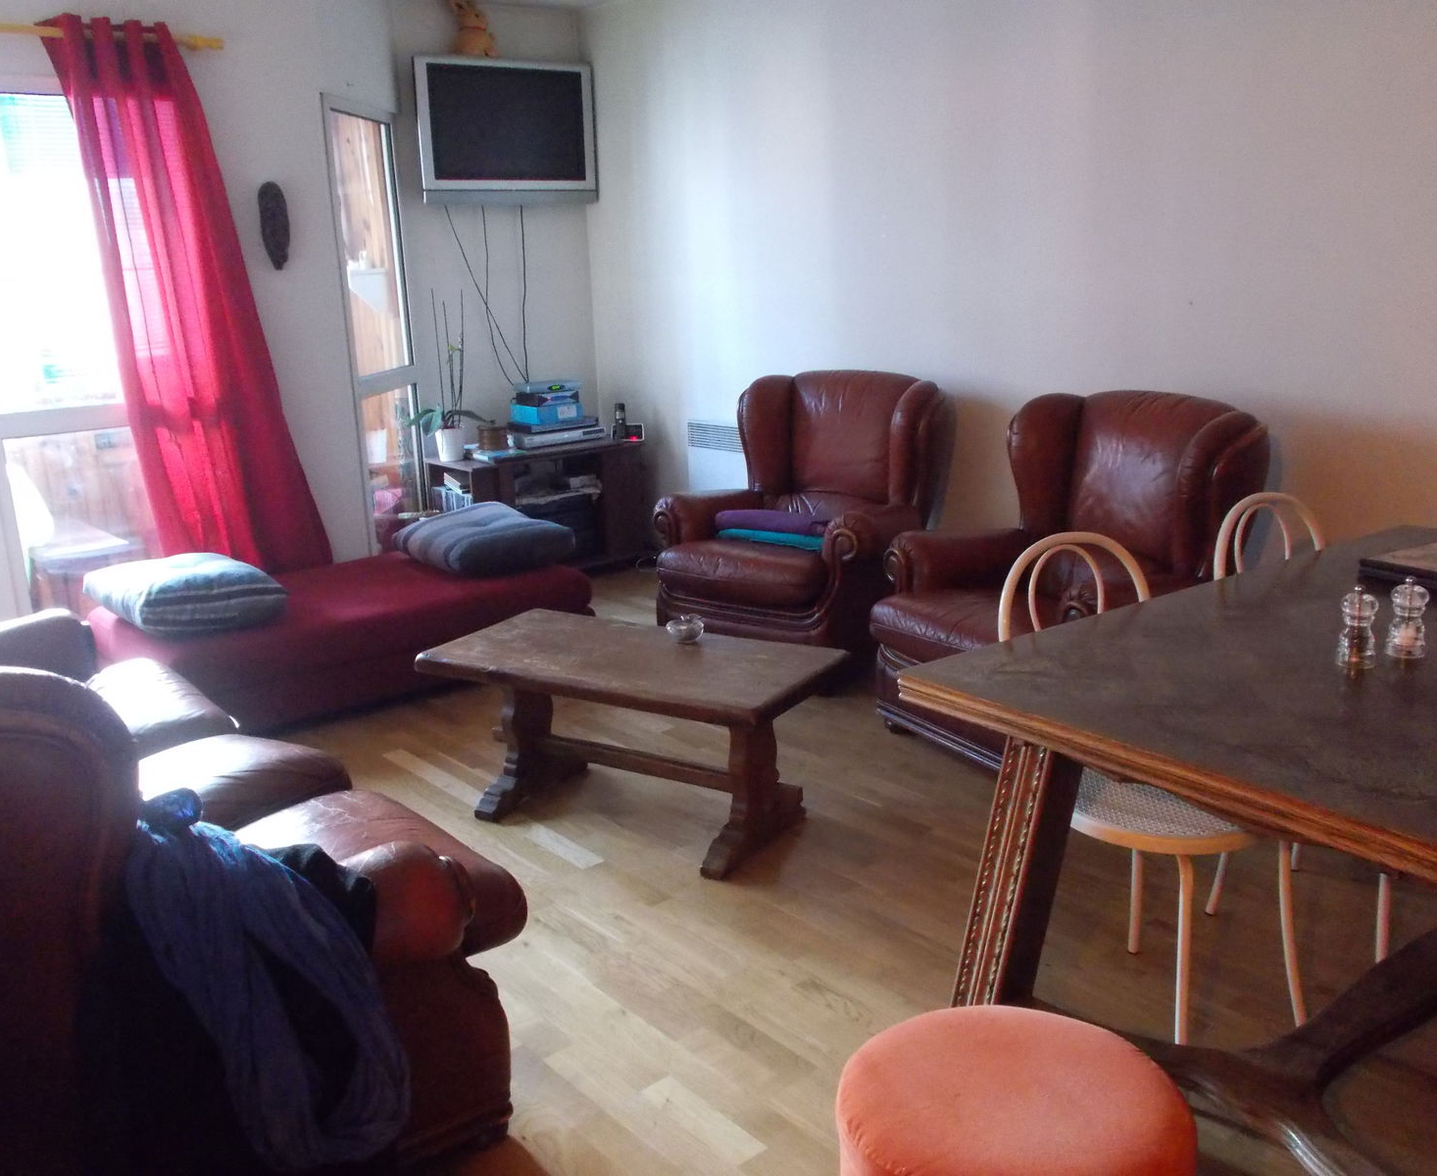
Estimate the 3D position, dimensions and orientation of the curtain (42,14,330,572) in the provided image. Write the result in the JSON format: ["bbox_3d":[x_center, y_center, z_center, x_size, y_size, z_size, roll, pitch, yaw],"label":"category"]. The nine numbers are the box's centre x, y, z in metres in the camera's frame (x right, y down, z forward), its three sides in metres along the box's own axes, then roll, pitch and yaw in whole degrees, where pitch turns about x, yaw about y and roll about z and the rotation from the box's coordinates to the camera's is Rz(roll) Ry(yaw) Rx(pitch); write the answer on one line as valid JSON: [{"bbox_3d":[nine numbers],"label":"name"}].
[{"bbox_3d":[-1.772,-0.782,4.721,0.750,2.200,0.160,-14,18,-37],"label":"curtain"}]

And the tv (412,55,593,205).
[{"bbox_3d":[-0.873,-1.851,5.542,0.815,0.545,0.110,-15,19,-38],"label":"tv"}]

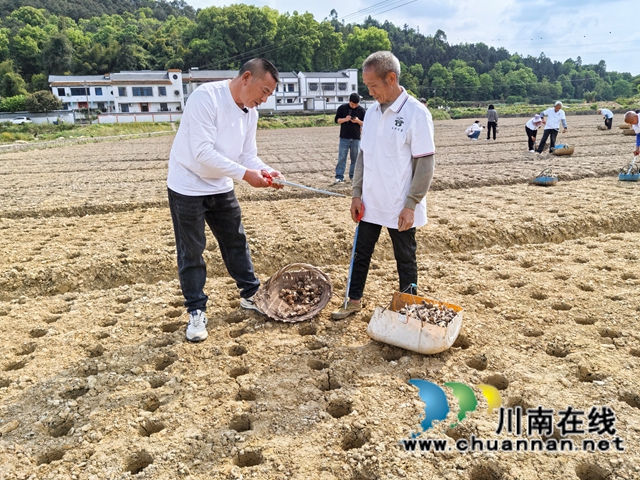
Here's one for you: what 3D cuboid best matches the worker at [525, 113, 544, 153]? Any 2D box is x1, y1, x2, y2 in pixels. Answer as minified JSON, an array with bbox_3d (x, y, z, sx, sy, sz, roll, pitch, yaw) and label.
[{"bbox_3d":[6.948,-3.468,16.246,0.500,1.226,0.680,-12,19,-40],"label":"worker"}]

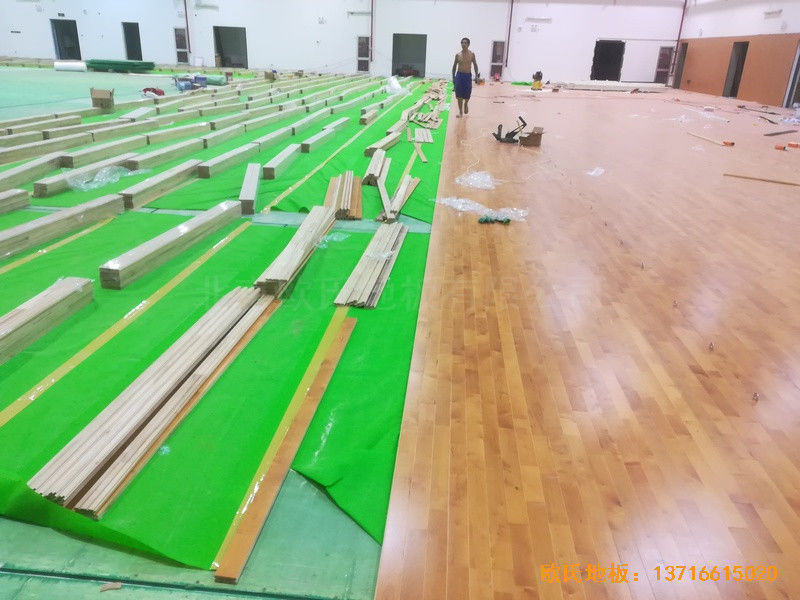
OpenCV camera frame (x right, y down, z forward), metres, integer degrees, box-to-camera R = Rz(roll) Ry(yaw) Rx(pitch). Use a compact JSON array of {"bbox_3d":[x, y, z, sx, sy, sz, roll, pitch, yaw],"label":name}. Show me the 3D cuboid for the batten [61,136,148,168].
[{"bbox_3d":[-3.689,-1.911,7.660,0.126,0.121,1.882,3,22,3],"label":"batten"}]

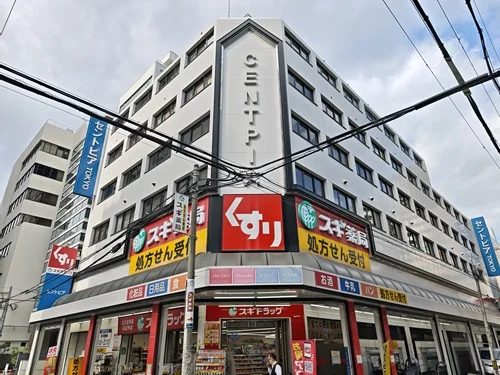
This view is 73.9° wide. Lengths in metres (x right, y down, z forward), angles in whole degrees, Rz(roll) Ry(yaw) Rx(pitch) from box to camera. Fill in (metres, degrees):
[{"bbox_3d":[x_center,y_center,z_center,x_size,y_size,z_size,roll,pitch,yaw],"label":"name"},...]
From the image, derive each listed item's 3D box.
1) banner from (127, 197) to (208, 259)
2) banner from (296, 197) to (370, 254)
[{"bbox_3d":[-3.709,1.869,14.612,5.872,1.249,0.200,-24,-34,38],"label":"banner"},{"bbox_3d":[3.859,1.821,14.716,0.200,1.249,5.801,-24,-35,39],"label":"banner"}]

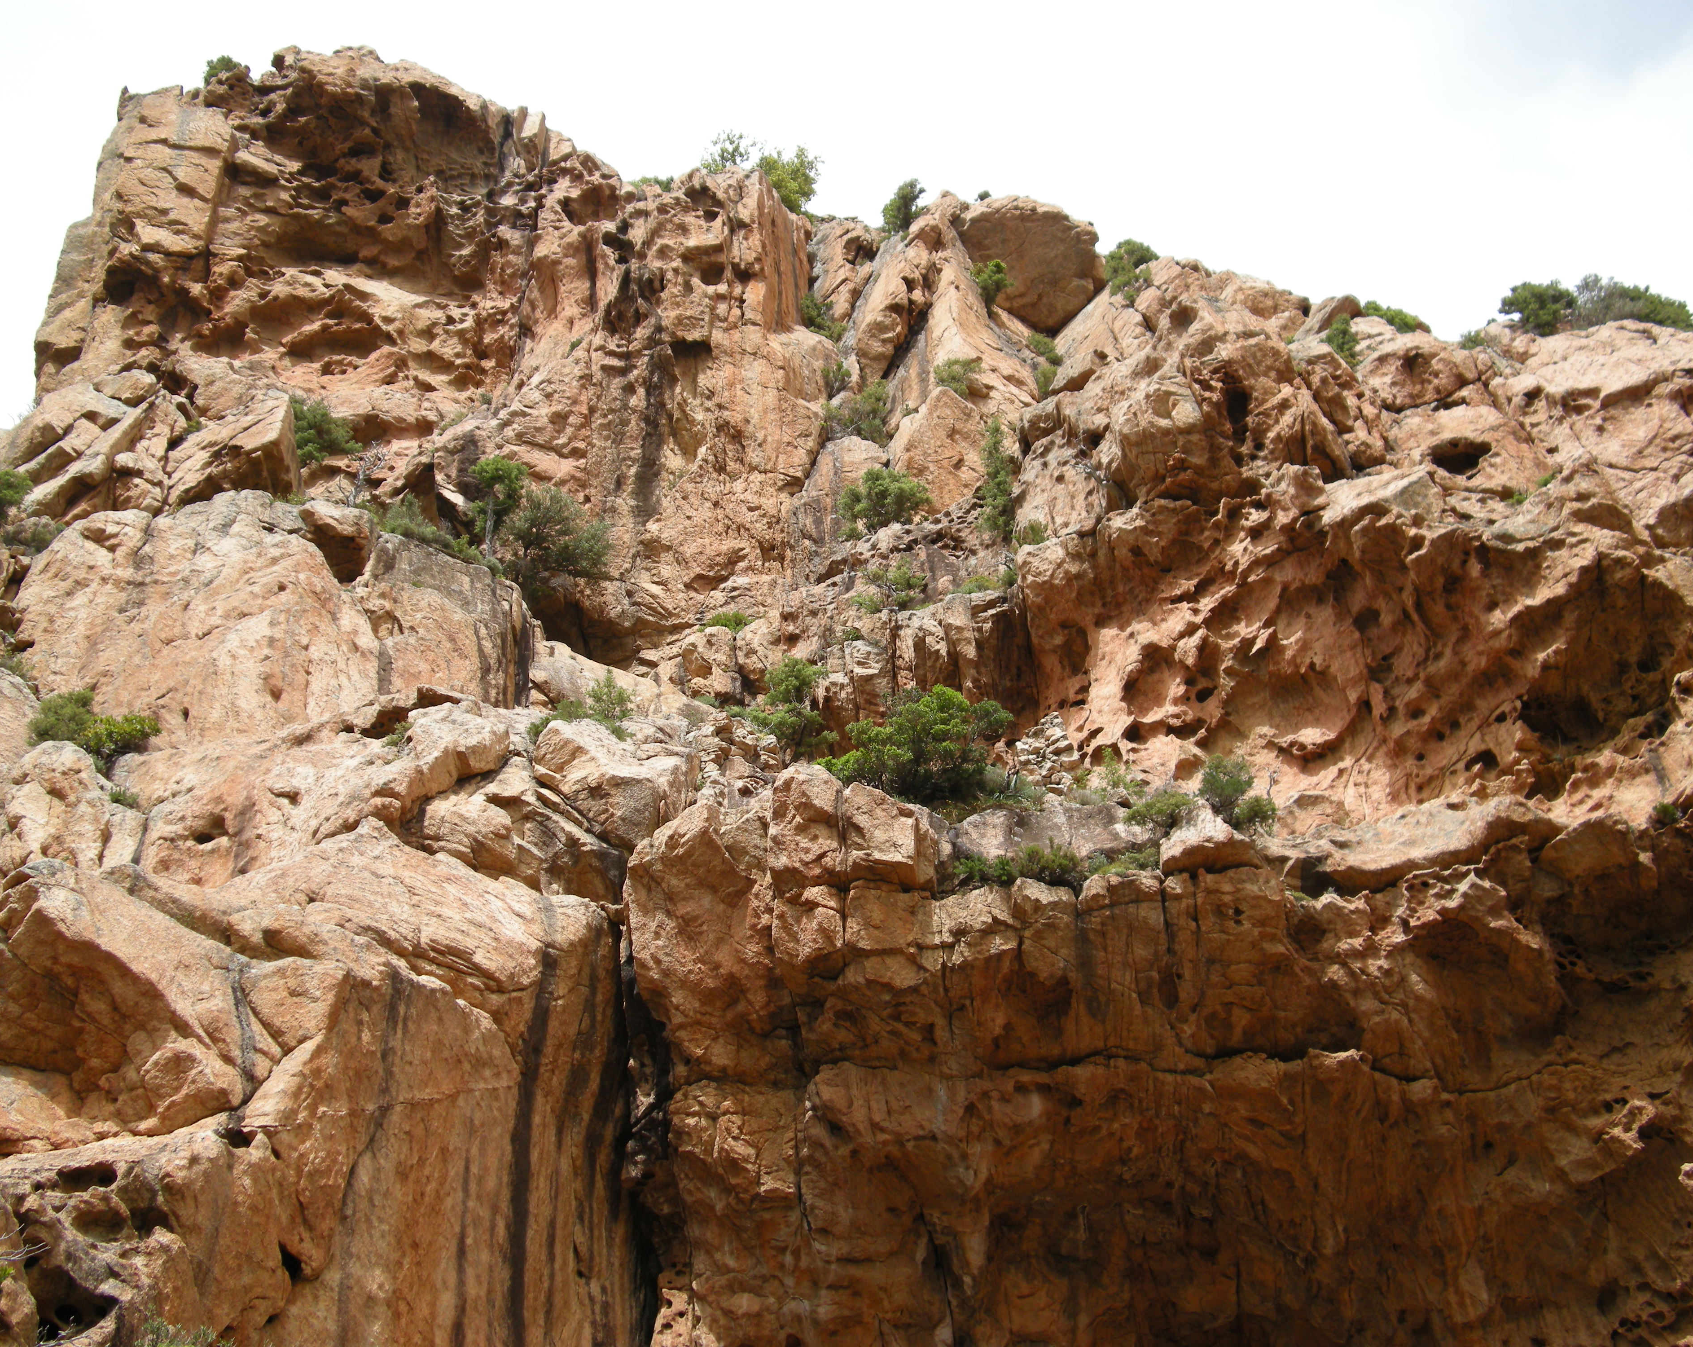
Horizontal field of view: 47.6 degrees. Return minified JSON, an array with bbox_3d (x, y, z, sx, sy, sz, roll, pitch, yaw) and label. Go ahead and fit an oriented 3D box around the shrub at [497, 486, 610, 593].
[{"bbox_3d":[-6.537,-3.033,43.000,2.546,2.405,2.291,0,-22,0],"label":"shrub"}]

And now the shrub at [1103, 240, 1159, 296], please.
[{"bbox_3d":[7.715,-11.003,52.000,1.482,1.563,1.334,0,-22,0],"label":"shrub"}]

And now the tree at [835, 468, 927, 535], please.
[{"bbox_3d":[0.865,-4.107,45.500,2.162,1.520,1.837,0,-22,0],"label":"tree"}]

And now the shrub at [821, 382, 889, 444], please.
[{"bbox_3d":[0.269,-6.643,49.000,1.719,1.688,1.461,0,-22,0],"label":"shrub"}]

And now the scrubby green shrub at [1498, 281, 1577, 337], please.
[{"bbox_3d":[19.438,-10.202,54.000,2.210,1.474,1.989,0,-22,0],"label":"scrubby green shrub"}]

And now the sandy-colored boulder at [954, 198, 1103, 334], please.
[{"bbox_3d":[4.591,-10.386,48.500,3.760,2.950,3.190,0,-27,0],"label":"sandy-colored boulder"}]

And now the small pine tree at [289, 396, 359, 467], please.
[{"bbox_3d":[-10.890,-5.043,40.000,1.460,1.310,1.320,0,-27,0],"label":"small pine tree"}]

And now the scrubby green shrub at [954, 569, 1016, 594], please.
[{"bbox_3d":[2.637,-1.717,37.000,1.190,0.540,0.830,0,-27,0],"label":"scrubby green shrub"}]

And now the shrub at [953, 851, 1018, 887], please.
[{"bbox_3d":[2.229,3.165,30.500,1.000,0.560,0.750,0,-27,0],"label":"shrub"}]

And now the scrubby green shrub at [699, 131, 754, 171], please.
[{"bbox_3d":[-3.479,-15.103,56.000,1.596,1.381,1.437,0,-22,0],"label":"scrubby green shrub"}]

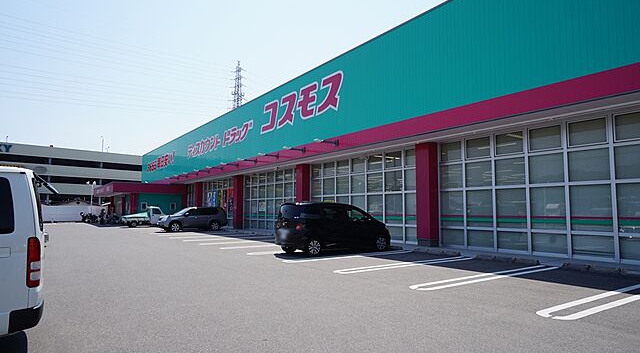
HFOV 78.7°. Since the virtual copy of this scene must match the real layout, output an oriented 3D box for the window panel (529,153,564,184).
[{"bbox_3d":[7.226,-0.224,12.463,0.080,0.930,1.070,4,-6,-36],"label":"window panel"}]

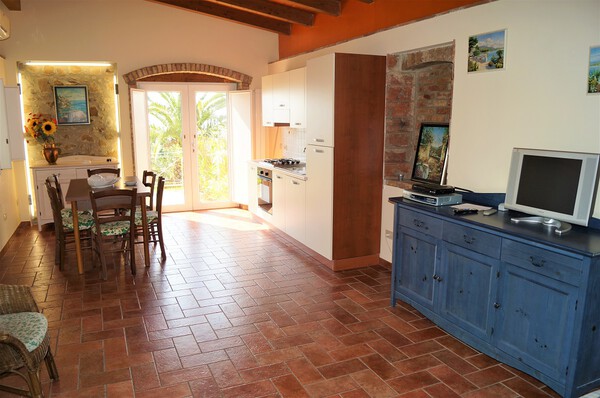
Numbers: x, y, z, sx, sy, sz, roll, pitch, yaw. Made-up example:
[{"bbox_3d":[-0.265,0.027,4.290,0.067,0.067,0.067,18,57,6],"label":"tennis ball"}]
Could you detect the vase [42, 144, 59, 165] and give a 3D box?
[{"bbox_3d":[-3.522,-0.625,6.343,0.195,0.270,0.190,-4,11,-24],"label":"vase"}]

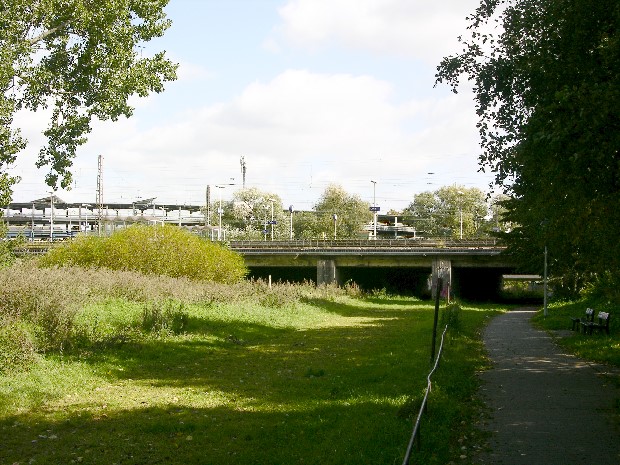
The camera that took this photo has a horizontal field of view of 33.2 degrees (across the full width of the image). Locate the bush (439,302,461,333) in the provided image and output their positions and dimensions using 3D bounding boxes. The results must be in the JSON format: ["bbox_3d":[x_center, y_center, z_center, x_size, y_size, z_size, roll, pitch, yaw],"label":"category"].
[{"bbox_3d":[5.244,3.150,38.500,0.850,1.120,0.800,0,-3,0],"label":"bush"}]

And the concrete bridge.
[{"bbox_3d":[8.363,4.946,131.990,37.000,7.400,14.000,0,-3,0],"label":"concrete bridge"}]

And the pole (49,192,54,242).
[{"bbox_3d":[-35.336,-2.119,142.000,0.750,7.000,0.400,0,-3,0],"label":"pole"}]

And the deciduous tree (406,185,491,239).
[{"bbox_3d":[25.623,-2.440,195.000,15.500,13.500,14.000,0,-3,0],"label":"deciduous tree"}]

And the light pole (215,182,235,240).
[{"bbox_3d":[-11.491,-2.657,138.000,1.900,7.700,0.500,0,-3,0],"label":"light pole"}]

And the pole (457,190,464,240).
[{"bbox_3d":[21.442,-2.351,148.000,0.800,7.100,0.400,0,-3,0],"label":"pole"}]

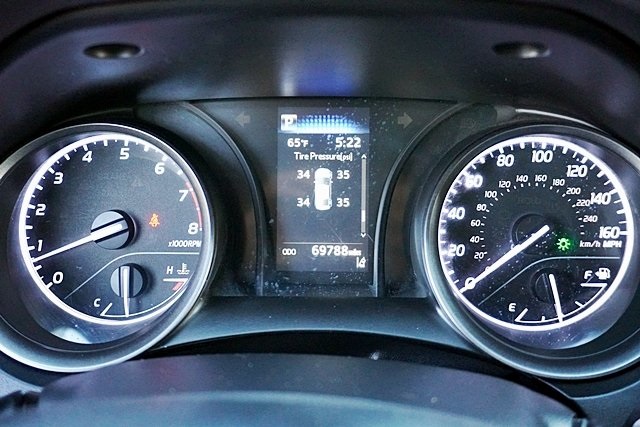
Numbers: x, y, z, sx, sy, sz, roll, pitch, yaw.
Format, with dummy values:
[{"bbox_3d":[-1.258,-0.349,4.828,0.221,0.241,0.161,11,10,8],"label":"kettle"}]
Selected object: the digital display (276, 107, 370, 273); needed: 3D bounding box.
[{"bbox_3d":[0.002,-0.014,0.370,0.053,0.096,0.010,1,0,0],"label":"digital display"}]

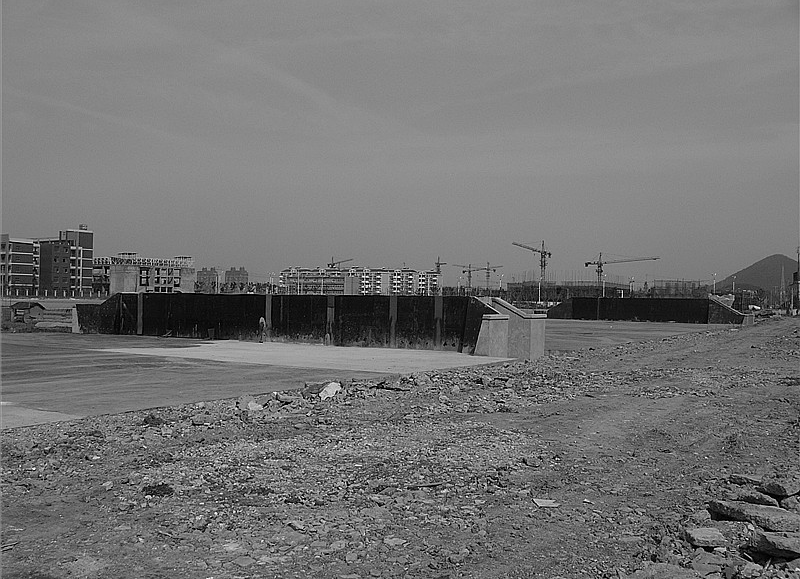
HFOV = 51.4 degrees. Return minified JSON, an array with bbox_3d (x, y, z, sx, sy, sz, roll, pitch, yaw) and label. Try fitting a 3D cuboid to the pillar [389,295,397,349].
[{"bbox_3d":[-0.411,1.677,42.940,0.370,2.650,0.300,0,-1,33],"label":"pillar"}]

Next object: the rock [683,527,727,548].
[{"bbox_3d":[2.130,1.720,5.800,0.250,0.090,0.270,1,0,0],"label":"rock"}]

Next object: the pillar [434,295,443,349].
[{"bbox_3d":[1.891,1.688,41.484,0.370,2.650,0.300,0,-1,33],"label":"pillar"}]

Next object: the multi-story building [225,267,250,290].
[{"bbox_3d":[-168.044,-7.303,856.577,23.500,30.900,14.000,1,0,-11],"label":"multi-story building"}]

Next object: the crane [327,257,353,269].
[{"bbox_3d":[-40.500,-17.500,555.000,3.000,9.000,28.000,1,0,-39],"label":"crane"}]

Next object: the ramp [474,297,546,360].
[{"bbox_3d":[4.914,1.683,37.315,3.440,2.650,1.960,0,-1,33],"label":"ramp"}]

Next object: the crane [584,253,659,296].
[{"bbox_3d":[114.500,-6.300,429.000,3.000,26.500,46.000,1,0,-40],"label":"crane"}]

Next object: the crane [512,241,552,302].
[{"bbox_3d":[53.877,-7.433,334.964,3.500,26.800,59.000,0,-1,24],"label":"crane"}]

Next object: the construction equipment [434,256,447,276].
[{"bbox_3d":[28.000,-9.200,570.000,4.500,28.000,34.000,1,0,10],"label":"construction equipment"}]

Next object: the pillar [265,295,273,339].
[{"bbox_3d":[-7.551,1.646,47.476,0.370,2.650,0.300,0,-1,33],"label":"pillar"}]

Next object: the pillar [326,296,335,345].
[{"bbox_3d":[-3.809,1.662,45.048,0.370,2.650,0.300,0,-1,33],"label":"pillar"}]

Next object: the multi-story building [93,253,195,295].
[{"bbox_3d":[-94.000,-4.900,306.000,31.000,17.000,18.000,1,0,-37],"label":"multi-story building"}]

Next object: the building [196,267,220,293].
[{"bbox_3d":[-197.711,-7.336,856.574,23.000,30.400,14.000,1,0,-13],"label":"building"}]

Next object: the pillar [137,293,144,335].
[{"bbox_3d":[-18.700,1.740,60.000,0.400,3.030,0.270,0,0,35],"label":"pillar"}]

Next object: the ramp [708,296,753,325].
[{"bbox_3d":[40.350,2.500,101.400,4.700,3.400,2.500,0,0,41],"label":"ramp"}]

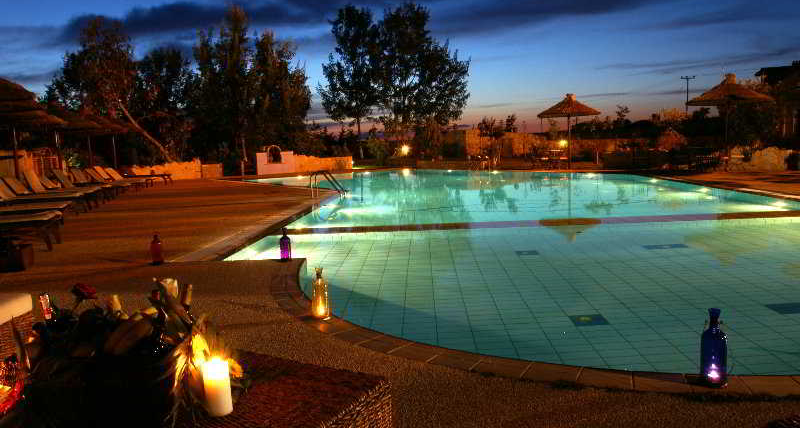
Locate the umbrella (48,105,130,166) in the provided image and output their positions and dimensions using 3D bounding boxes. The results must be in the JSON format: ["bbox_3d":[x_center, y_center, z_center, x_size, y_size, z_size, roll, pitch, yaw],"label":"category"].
[{"bbox_3d":[-10.211,-2.173,18.134,2.750,2.900,2.750,-2,7,0],"label":"umbrella"}]

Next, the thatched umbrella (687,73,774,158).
[{"bbox_3d":[10.209,-2.876,17.234,2.750,2.900,2.750,-2,7,0],"label":"thatched umbrella"}]

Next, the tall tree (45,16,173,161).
[{"bbox_3d":[-13.892,-5.417,26.560,6.000,7.700,5.000,-2,7,0],"label":"tall tree"}]

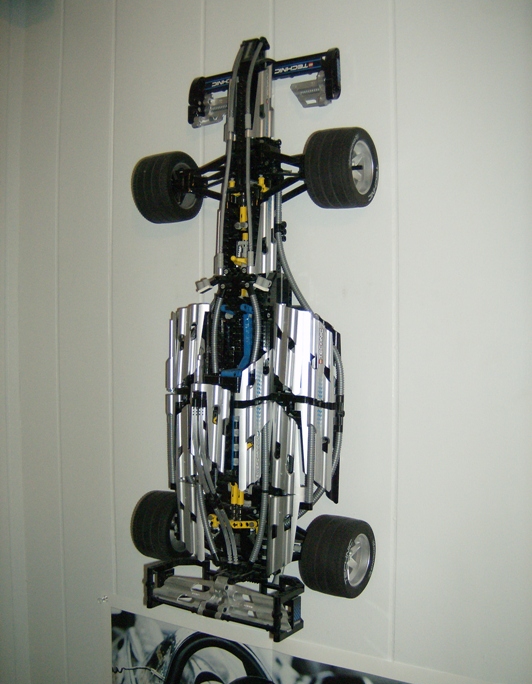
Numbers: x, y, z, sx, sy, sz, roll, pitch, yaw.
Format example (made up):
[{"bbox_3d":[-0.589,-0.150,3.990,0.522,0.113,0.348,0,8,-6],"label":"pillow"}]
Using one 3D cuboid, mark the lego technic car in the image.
[{"bbox_3d":[-0.037,-0.024,0.828,0.295,0.664,0.144,1,2,31],"label":"lego technic car"}]

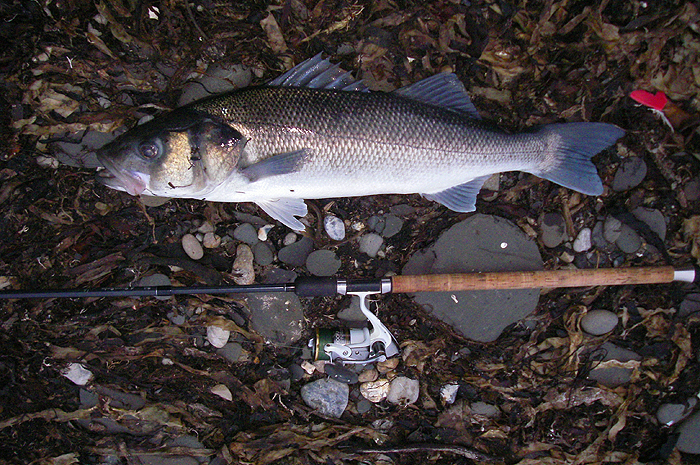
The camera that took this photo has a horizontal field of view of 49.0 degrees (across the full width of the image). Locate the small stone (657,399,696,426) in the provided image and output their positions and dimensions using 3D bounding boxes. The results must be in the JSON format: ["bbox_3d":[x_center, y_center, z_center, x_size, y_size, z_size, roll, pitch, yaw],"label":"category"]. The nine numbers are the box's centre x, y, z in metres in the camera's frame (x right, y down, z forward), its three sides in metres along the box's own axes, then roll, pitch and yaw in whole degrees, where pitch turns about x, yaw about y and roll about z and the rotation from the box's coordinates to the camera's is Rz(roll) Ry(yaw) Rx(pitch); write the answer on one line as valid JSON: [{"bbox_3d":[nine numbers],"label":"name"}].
[{"bbox_3d":[0.404,0.225,0.954,0.048,0.018,0.030,-17,79,-4],"label":"small stone"}]

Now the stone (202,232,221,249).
[{"bbox_3d":[-0.184,0.011,1.028,0.024,0.014,0.020,0,78,0],"label":"stone"}]

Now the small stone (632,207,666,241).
[{"bbox_3d":[0.389,-0.009,1.004,0.033,0.018,0.055,-39,81,-8],"label":"small stone"}]

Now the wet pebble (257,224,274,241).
[{"bbox_3d":[-0.115,0.001,1.055,0.017,0.011,0.028,38,81,7],"label":"wet pebble"}]

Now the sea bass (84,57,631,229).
[{"bbox_3d":[0.013,-0.115,0.985,0.676,0.080,0.218,-2,78,0],"label":"sea bass"}]

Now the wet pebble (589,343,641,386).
[{"bbox_3d":[0.353,0.176,1.022,0.070,0.025,0.056,11,79,2],"label":"wet pebble"}]

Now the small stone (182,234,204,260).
[{"bbox_3d":[-0.215,0.021,1.054,0.024,0.018,0.038,-30,80,-6],"label":"small stone"}]

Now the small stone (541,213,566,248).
[{"bbox_3d":[0.280,-0.003,1.059,0.033,0.020,0.048,-3,78,-1],"label":"small stone"}]

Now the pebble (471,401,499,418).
[{"bbox_3d":[0.178,0.232,1.011,0.041,0.017,0.024,9,79,2],"label":"pebble"}]

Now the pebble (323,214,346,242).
[{"bbox_3d":[-0.019,-0.006,1.031,0.024,0.016,0.036,-18,79,-4],"label":"pebble"}]

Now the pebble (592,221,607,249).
[{"bbox_3d":[0.342,0.003,1.054,0.020,0.017,0.038,-10,78,-2],"label":"pebble"}]

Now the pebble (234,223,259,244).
[{"bbox_3d":[-0.142,0.003,1.054,0.037,0.018,0.029,29,80,6],"label":"pebble"}]

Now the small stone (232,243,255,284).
[{"bbox_3d":[-0.145,0.044,1.050,0.029,0.021,0.056,-5,79,-1],"label":"small stone"}]

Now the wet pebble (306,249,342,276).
[{"bbox_3d":[-0.035,0.042,1.050,0.048,0.020,0.036,3,78,1],"label":"wet pebble"}]

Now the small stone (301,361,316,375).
[{"bbox_3d":[-0.054,0.175,0.994,0.018,0.008,0.011,39,81,7],"label":"small stone"}]

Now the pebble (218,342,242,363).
[{"bbox_3d":[-0.155,0.154,0.999,0.029,0.013,0.025,25,80,5],"label":"pebble"}]

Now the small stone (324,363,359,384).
[{"bbox_3d":[-0.010,0.177,0.964,0.046,0.018,0.020,21,79,4],"label":"small stone"}]

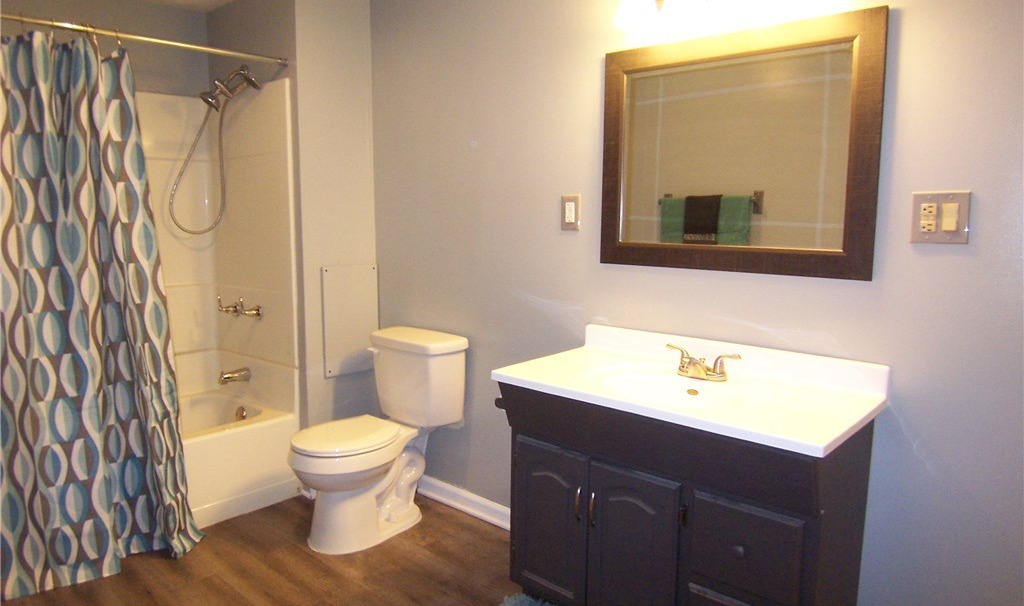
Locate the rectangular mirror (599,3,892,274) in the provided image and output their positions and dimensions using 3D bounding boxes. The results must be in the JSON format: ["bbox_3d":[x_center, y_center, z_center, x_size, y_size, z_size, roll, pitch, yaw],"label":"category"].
[{"bbox_3d":[0.615,-0.423,1.955,0.811,0.660,0.030,7,10,41],"label":"rectangular mirror"}]

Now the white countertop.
[{"bbox_3d":[0.453,0.192,1.868,0.935,0.107,0.494,7,10,41],"label":"white countertop"}]

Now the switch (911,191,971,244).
[{"bbox_3d":[1.024,-0.203,1.628,0.121,0.123,0.010,7,10,41],"label":"switch"}]

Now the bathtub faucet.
[{"bbox_3d":[-1.308,0.348,3.197,0.060,0.063,0.140,7,10,41],"label":"bathtub faucet"}]

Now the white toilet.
[{"bbox_3d":[-0.556,0.526,2.657,0.430,0.745,0.700,7,10,41],"label":"white toilet"}]

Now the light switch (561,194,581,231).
[{"bbox_3d":[0.204,-0.312,2.354,0.080,0.124,0.010,7,10,41],"label":"light switch"}]

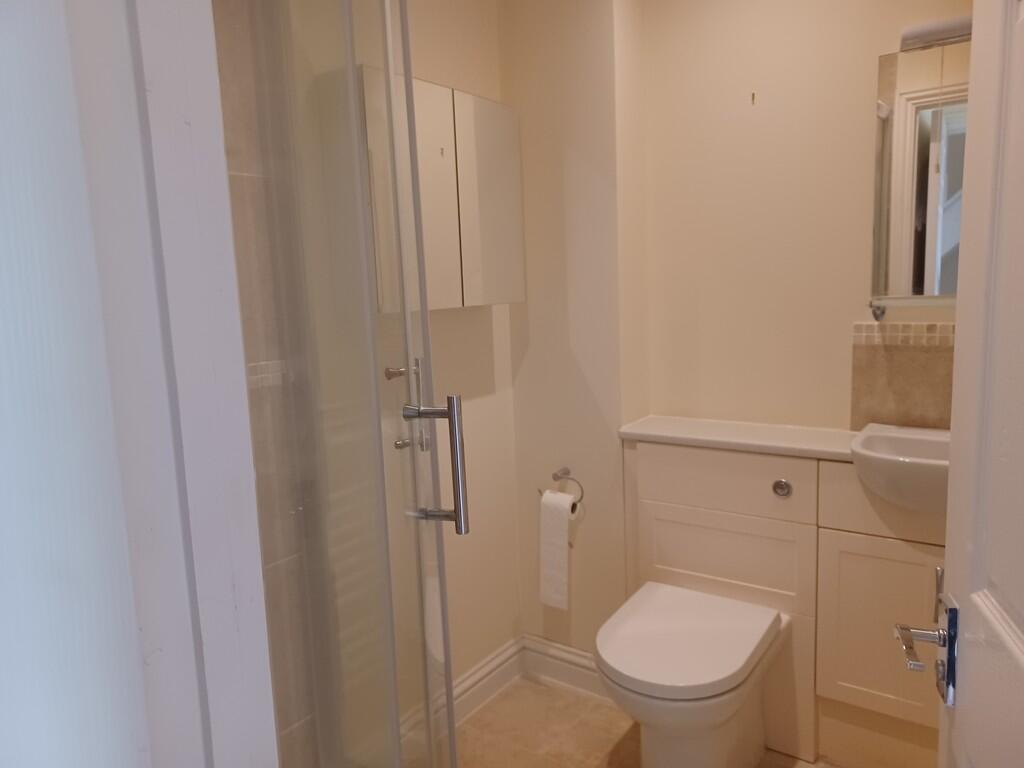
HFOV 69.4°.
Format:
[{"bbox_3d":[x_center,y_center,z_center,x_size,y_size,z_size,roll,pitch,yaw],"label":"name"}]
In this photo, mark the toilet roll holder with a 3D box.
[{"bbox_3d":[0.161,0.322,2.278,0.164,0.112,0.070,3,9,35],"label":"toilet roll holder"}]

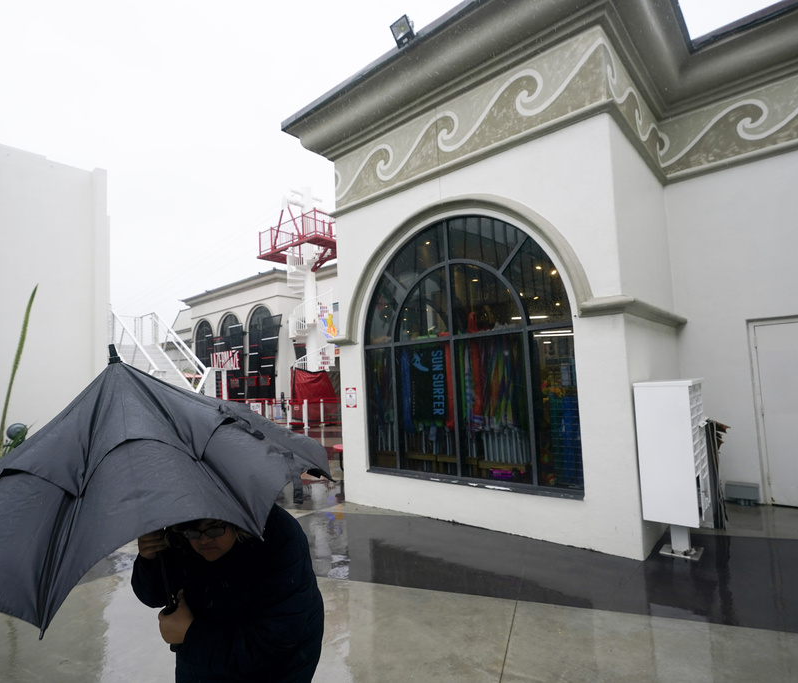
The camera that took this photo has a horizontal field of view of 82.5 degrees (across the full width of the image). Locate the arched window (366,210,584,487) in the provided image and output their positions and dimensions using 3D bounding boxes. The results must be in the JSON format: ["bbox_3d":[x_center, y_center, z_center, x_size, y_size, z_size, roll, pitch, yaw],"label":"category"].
[{"bbox_3d":[0.635,0.062,5.501,2.960,3.140,0.200,-6,-5,40],"label":"arched window"}]

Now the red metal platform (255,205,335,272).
[{"bbox_3d":[-4.044,-4.255,20.924,4.300,2.050,2.950,-6,-5,40],"label":"red metal platform"}]

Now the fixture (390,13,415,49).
[{"bbox_3d":[0.074,-3.604,5.291,0.250,0.250,0.130,-7,28,44],"label":"fixture"}]

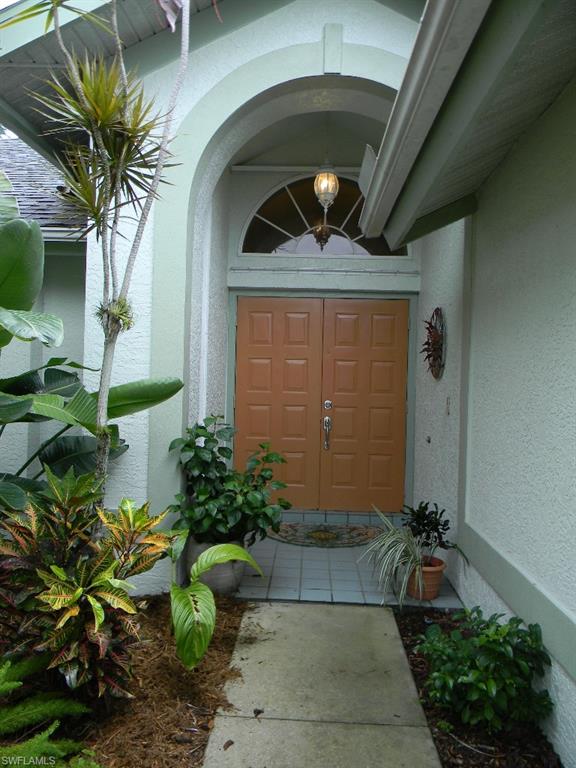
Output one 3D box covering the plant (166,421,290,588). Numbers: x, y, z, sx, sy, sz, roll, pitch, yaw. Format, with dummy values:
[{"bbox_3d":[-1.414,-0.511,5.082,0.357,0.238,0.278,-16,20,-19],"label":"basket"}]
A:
[{"bbox_3d":[-0.382,0.799,4.226,0.810,1.179,0.650,1,2,2],"label":"plant"}]

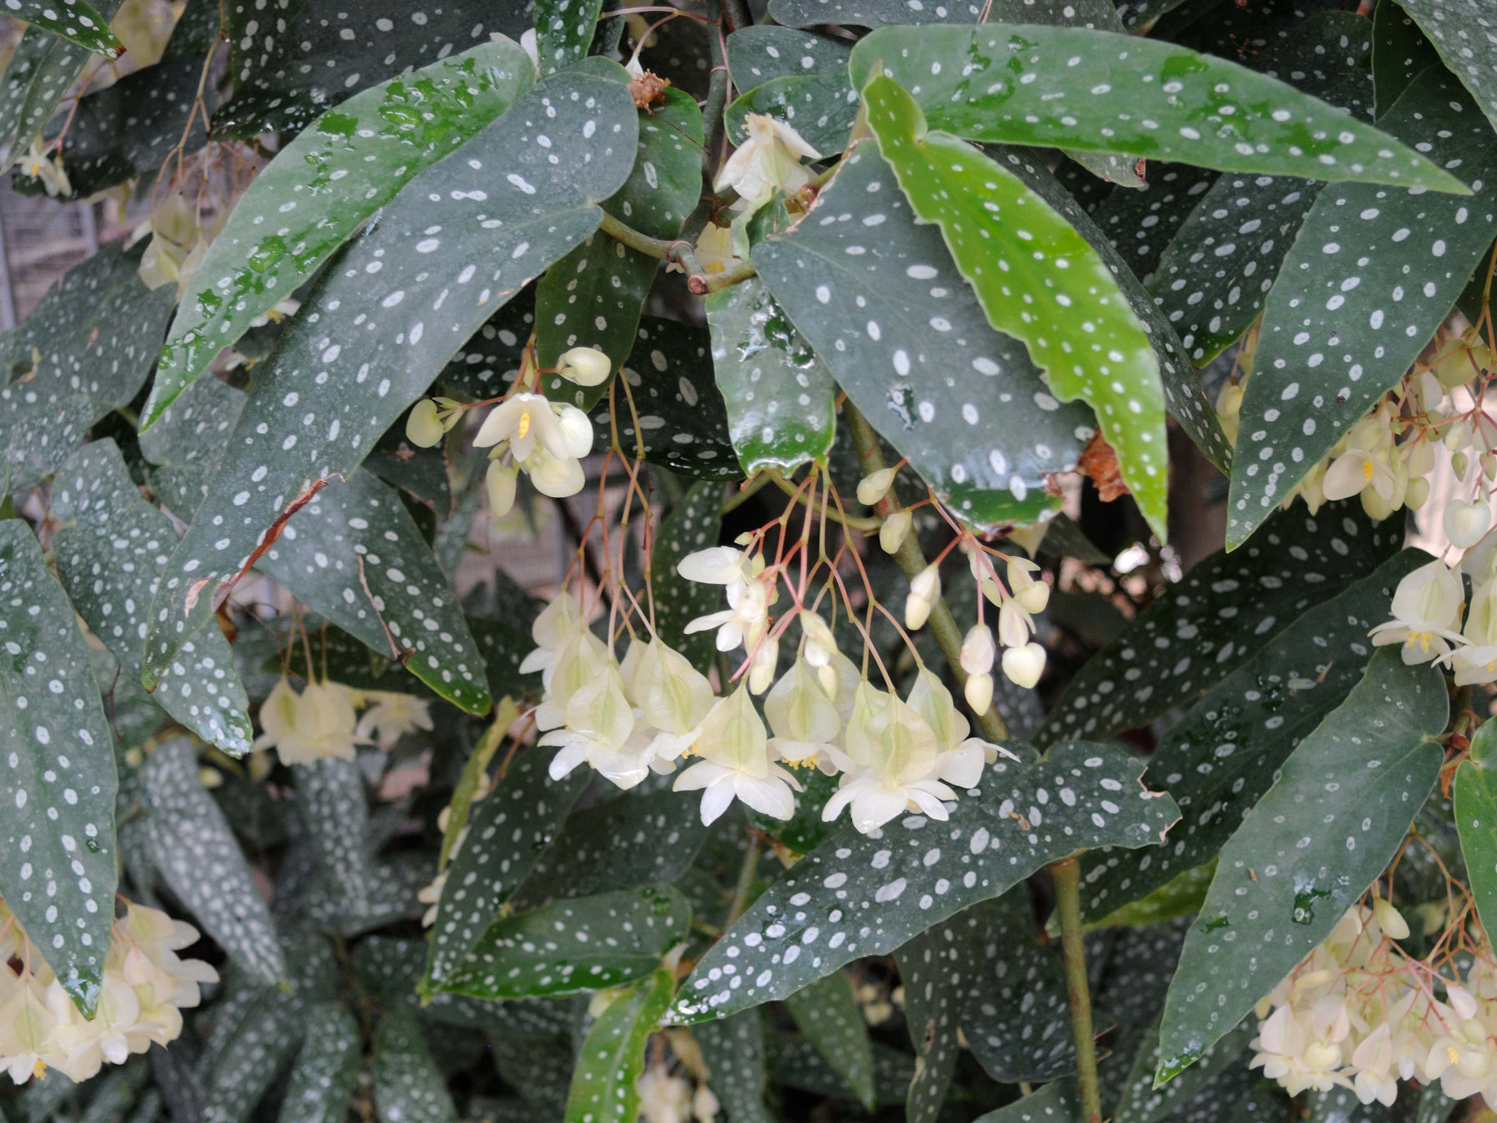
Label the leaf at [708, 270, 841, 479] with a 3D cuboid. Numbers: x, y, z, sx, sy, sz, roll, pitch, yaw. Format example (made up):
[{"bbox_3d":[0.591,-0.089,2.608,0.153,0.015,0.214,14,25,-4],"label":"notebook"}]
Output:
[{"bbox_3d":[0.008,-0.067,0.430,0.046,0.077,0.024,-8,-30,-6],"label":"leaf"}]

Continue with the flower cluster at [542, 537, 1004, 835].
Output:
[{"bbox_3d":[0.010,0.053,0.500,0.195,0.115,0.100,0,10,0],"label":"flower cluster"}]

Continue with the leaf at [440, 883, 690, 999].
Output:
[{"bbox_3d":[-0.083,0.175,0.560,0.114,0.050,0.030,-13,-26,-10],"label":"leaf"}]

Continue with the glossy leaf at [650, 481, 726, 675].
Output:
[{"bbox_3d":[-0.030,0.010,0.610,0.045,0.111,0.025,0,-11,11],"label":"glossy leaf"}]

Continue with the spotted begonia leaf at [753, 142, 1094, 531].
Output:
[{"bbox_3d":[0.064,-0.088,0.465,0.088,0.161,0.045,-30,-18,-6],"label":"spotted begonia leaf"}]

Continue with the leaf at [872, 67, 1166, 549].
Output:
[{"bbox_3d":[0.086,-0.084,0.385,0.044,0.159,0.021,-23,-12,-8],"label":"leaf"}]

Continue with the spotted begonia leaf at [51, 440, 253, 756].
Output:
[{"bbox_3d":[-0.269,0.015,0.560,0.066,0.165,0.035,-27,-14,-10],"label":"spotted begonia leaf"}]

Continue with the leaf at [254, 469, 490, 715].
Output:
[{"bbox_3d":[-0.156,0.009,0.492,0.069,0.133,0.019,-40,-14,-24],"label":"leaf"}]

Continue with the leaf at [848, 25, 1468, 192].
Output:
[{"bbox_3d":[0.130,-0.146,0.392,0.192,0.046,0.019,8,-16,6],"label":"leaf"}]

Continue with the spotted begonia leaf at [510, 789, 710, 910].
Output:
[{"bbox_3d":[-0.067,0.133,0.569,0.094,0.014,0.055,-15,44,-18],"label":"spotted begonia leaf"}]

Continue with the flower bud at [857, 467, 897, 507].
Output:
[{"bbox_3d":[0.053,-0.031,0.500,0.019,0.013,0.011,-43,0,-6],"label":"flower bud"}]

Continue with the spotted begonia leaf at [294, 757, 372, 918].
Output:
[{"bbox_3d":[-0.259,0.164,0.750,0.043,0.112,0.014,-8,-18,-35],"label":"spotted begonia leaf"}]

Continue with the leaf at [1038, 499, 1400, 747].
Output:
[{"bbox_3d":[0.244,0.027,0.610,0.236,0.080,0.035,-26,-20,-15],"label":"leaf"}]

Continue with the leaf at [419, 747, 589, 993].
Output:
[{"bbox_3d":[-0.118,0.142,0.580,0.052,0.132,0.030,28,-18,0],"label":"leaf"}]

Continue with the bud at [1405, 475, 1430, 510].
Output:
[{"bbox_3d":[0.276,-0.028,0.500,0.010,0.014,0.009,0,10,0],"label":"bud"}]

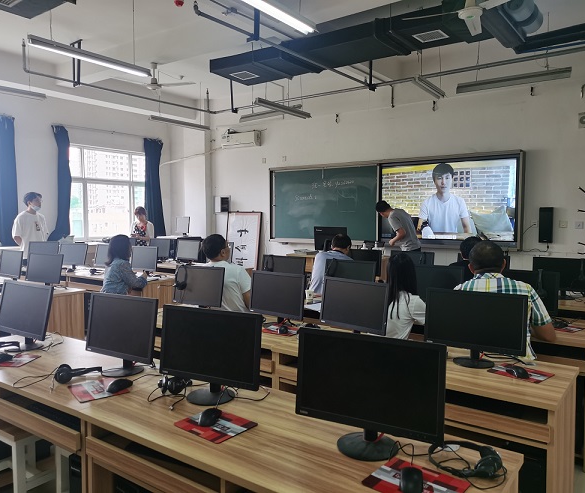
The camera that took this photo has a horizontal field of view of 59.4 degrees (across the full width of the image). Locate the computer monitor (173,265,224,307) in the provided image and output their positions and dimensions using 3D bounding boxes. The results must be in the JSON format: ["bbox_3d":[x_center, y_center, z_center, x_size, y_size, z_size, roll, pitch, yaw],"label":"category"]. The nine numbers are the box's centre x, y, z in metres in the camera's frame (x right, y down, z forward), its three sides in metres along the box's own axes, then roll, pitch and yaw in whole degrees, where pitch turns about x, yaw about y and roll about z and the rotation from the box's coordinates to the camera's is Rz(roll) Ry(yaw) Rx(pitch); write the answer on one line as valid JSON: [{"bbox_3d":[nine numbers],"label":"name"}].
[{"bbox_3d":[-0.732,0.339,3.985,0.500,0.365,0.200,2,4,34],"label":"computer monitor"}]

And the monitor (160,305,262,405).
[{"bbox_3d":[-0.327,0.426,2.027,0.477,0.352,0.190,2,4,28],"label":"monitor"}]

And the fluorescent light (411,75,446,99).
[{"bbox_3d":[1.673,-1.905,6.176,0.170,0.085,1.200,2,4,32],"label":"fluorescent light"}]

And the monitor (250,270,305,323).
[{"bbox_3d":[-0.098,0.349,3.420,0.483,0.360,0.190,3,5,42],"label":"monitor"}]

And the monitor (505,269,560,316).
[{"bbox_3d":[1.544,0.339,3.470,0.475,0.345,0.195,2,4,32],"label":"monitor"}]

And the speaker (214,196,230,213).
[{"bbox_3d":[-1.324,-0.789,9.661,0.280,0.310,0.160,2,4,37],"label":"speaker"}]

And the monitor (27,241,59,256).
[{"bbox_3d":[-3.562,0.116,7.417,0.475,0.345,0.195,1,3,16],"label":"monitor"}]

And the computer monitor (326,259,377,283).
[{"bbox_3d":[0.491,0.293,4.312,0.477,0.352,0.190,2,4,35],"label":"computer monitor"}]

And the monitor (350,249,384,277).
[{"bbox_3d":[0.797,0.221,5.886,0.500,0.365,0.200,2,4,35],"label":"monitor"}]

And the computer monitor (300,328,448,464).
[{"bbox_3d":[0.234,0.449,1.585,0.477,0.352,0.190,2,4,30],"label":"computer monitor"}]

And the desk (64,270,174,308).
[{"bbox_3d":[-2.171,0.746,6.691,1.540,0.750,0.620,2,4,36],"label":"desk"}]

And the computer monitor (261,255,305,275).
[{"bbox_3d":[-0.080,0.272,4.659,0.483,0.360,0.190,2,4,36],"label":"computer monitor"}]

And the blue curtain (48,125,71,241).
[{"bbox_3d":[-3.893,-1.042,8.620,0.140,1.960,0.360,2,4,37],"label":"blue curtain"}]

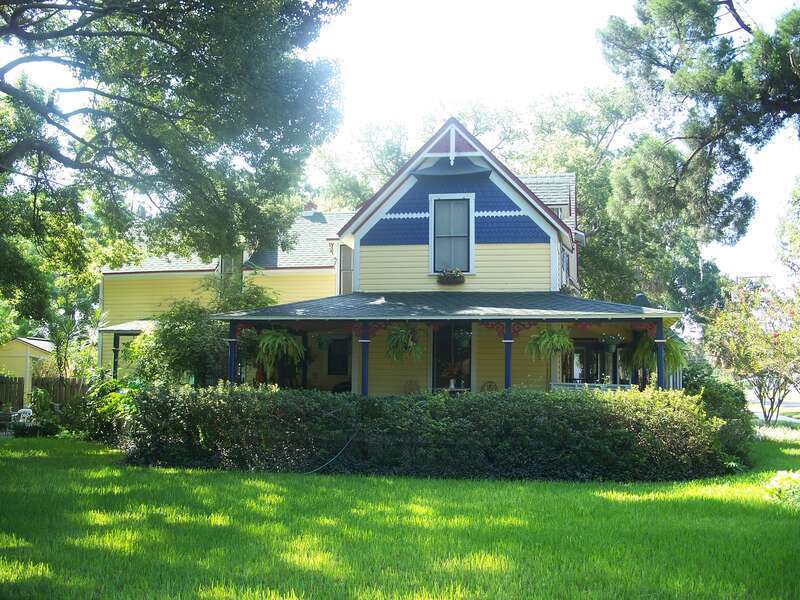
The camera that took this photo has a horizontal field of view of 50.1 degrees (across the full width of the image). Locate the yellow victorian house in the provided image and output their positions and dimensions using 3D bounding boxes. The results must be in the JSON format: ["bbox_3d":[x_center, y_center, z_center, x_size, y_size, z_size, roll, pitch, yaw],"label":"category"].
[{"bbox_3d":[-1.646,0.146,24.921,17.700,7.800,13.700,-1,-6,11],"label":"yellow victorian house"}]

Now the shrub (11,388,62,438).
[{"bbox_3d":[-10.429,3.265,24.600,1.400,1.420,1.250,1,-6,0],"label":"shrub"}]

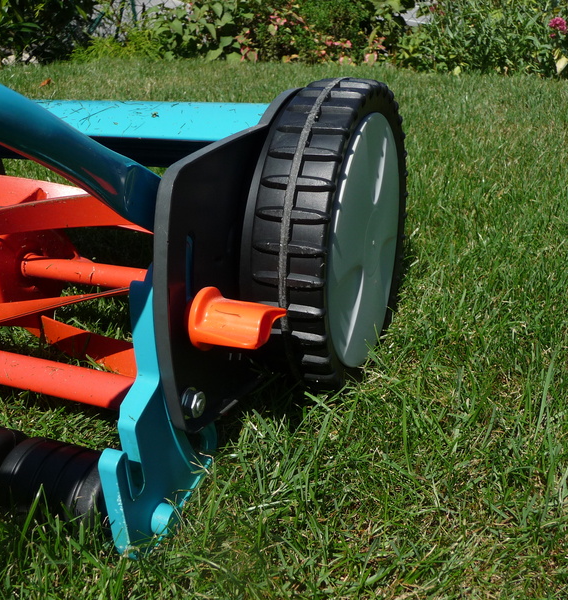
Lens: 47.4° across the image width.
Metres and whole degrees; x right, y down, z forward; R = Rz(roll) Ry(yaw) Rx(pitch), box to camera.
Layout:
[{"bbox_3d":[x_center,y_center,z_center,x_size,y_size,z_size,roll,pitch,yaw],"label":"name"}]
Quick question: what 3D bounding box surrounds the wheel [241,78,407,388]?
[{"bbox_3d":[0.038,-0.041,0.447,0.054,0.208,0.208,7,24,22],"label":"wheel"}]

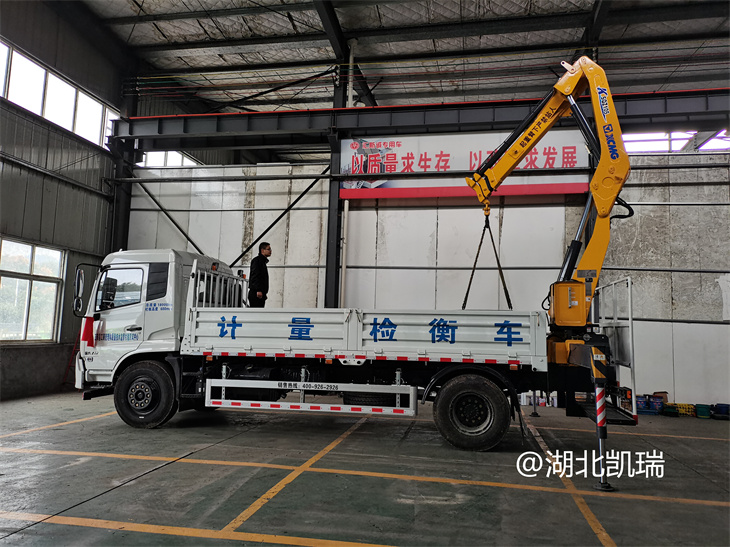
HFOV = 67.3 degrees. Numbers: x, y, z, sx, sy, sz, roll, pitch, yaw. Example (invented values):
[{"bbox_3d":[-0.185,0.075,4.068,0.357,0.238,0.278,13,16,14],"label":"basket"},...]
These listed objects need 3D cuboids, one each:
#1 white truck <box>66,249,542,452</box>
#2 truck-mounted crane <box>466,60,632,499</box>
[{"bbox_3d":[-0.873,1.121,9.212,7.300,2.850,2.540,0,-6,11],"label":"white truck"},{"bbox_3d":[2.861,-0.474,8.676,2.500,6.050,5.500,0,-6,11],"label":"truck-mounted crane"}]

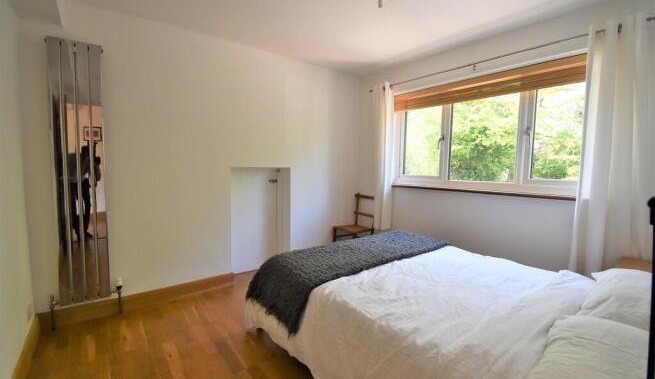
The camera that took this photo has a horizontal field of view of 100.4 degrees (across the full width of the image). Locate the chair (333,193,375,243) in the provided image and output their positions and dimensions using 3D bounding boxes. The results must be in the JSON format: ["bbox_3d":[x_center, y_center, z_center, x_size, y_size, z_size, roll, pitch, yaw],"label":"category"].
[{"bbox_3d":[0.358,0.498,3.400,0.440,0.850,0.400,-2,6,-39],"label":"chair"}]

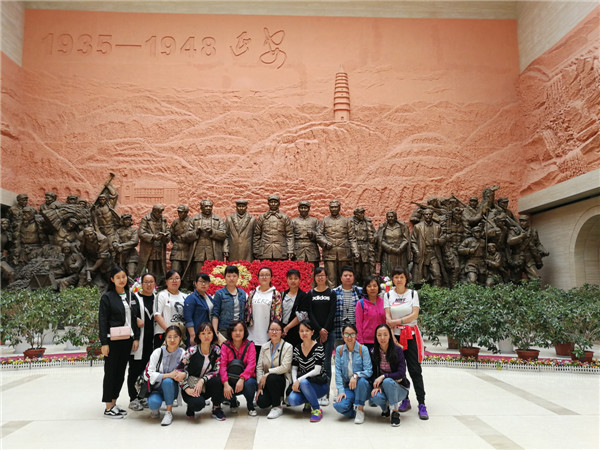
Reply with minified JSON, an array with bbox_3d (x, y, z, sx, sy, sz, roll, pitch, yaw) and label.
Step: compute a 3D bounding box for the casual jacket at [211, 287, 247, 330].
[{"bbox_3d":[-0.900,1.051,5.890,0.440,0.520,0.270,1,-6,-5],"label":"casual jacket"}]

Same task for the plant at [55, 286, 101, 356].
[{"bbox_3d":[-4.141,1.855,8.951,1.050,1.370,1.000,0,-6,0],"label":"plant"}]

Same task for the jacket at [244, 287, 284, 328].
[{"bbox_3d":[-0.448,1.006,5.740,0.460,0.520,0.270,0,-7,-4],"label":"jacket"}]

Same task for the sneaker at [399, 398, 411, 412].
[{"bbox_3d":[1.225,2.083,5.442,0.095,0.125,0.250,-4,-8,28],"label":"sneaker"}]

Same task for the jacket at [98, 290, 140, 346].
[{"bbox_3d":[-2.067,1.071,5.359,0.460,0.640,0.320,5,-8,-33],"label":"jacket"}]

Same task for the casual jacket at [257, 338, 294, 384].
[{"bbox_3d":[-0.294,1.577,5.387,0.420,0.530,0.400,-1,-7,11],"label":"casual jacket"}]

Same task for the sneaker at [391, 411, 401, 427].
[{"bbox_3d":[0.996,2.019,4.928,0.095,0.125,0.250,-1,-7,8],"label":"sneaker"}]

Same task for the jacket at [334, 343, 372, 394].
[{"bbox_3d":[0.596,1.593,5.214,0.420,0.540,0.380,-1,-7,8],"label":"jacket"}]

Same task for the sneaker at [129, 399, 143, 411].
[{"bbox_3d":[-1.929,2.101,5.517,0.100,0.110,0.260,5,-8,-38],"label":"sneaker"}]

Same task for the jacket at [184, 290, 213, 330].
[{"bbox_3d":[-1.241,1.097,5.835,0.440,0.560,0.300,3,-7,-28],"label":"jacket"}]

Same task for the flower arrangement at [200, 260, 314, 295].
[{"bbox_3d":[-1.029,1.283,11.328,2.720,0.840,0.450,0,-6,0],"label":"flower arrangement"}]

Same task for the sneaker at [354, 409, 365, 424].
[{"bbox_3d":[0.646,2.054,5.046,0.090,0.100,0.245,-1,-6,12],"label":"sneaker"}]

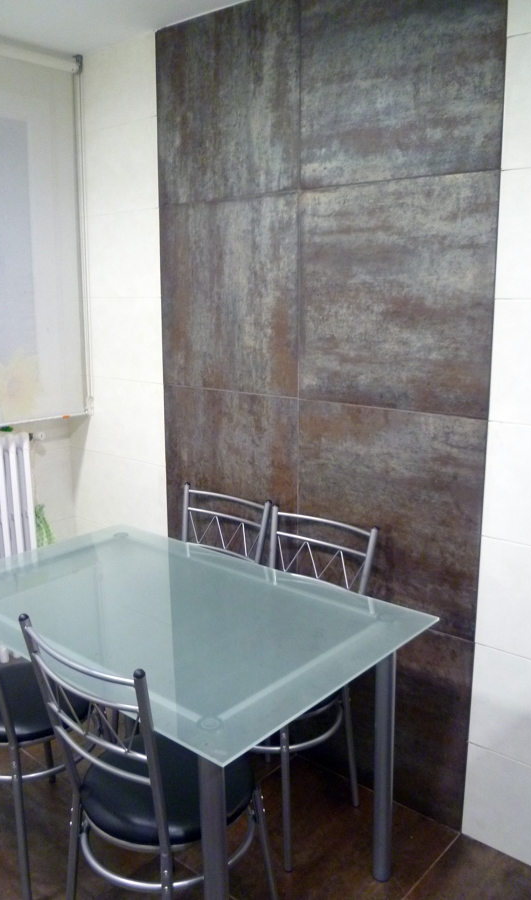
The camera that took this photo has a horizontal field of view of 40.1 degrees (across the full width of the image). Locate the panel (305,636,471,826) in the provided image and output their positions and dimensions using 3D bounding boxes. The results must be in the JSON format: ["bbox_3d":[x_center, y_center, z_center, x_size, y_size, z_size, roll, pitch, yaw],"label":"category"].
[{"bbox_3d":[0.335,0.763,2.196,0.600,0.600,0.015,10,15,39],"label":"panel"}]

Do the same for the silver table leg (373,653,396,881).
[{"bbox_3d":[0.311,0.771,1.847,0.058,0.750,0.058,10,15,39],"label":"silver table leg"}]

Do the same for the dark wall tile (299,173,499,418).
[{"bbox_3d":[0.334,-0.404,1.946,0.600,0.600,0.015,10,15,39],"label":"dark wall tile"}]

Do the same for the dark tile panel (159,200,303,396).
[{"bbox_3d":[-0.124,-0.484,2.323,0.600,0.600,0.015,10,15,39],"label":"dark tile panel"}]

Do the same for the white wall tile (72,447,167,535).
[{"bbox_3d":[-0.570,0.171,2.846,0.570,0.300,0.015,10,15,39],"label":"white wall tile"}]

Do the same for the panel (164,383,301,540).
[{"bbox_3d":[-0.123,0.102,2.447,0.600,0.600,0.015,10,15,39],"label":"panel"}]

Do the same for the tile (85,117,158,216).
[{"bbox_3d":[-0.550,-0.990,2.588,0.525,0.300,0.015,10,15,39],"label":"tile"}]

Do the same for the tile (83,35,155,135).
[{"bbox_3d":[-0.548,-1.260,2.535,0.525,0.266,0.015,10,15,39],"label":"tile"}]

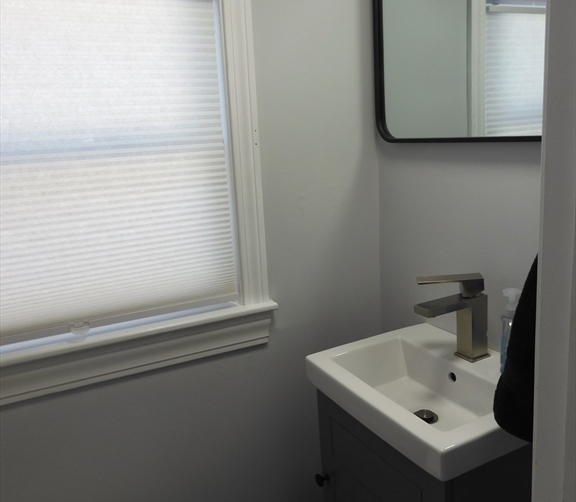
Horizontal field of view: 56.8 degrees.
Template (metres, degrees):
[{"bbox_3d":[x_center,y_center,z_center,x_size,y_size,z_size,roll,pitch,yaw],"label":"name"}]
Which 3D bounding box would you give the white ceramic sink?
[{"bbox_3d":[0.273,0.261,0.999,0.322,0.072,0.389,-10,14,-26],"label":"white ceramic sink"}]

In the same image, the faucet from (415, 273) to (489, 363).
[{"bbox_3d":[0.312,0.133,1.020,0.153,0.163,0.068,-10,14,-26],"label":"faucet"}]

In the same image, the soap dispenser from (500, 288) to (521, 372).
[{"bbox_3d":[0.405,0.143,0.950,0.042,0.158,0.051,-5,13,-5],"label":"soap dispenser"}]

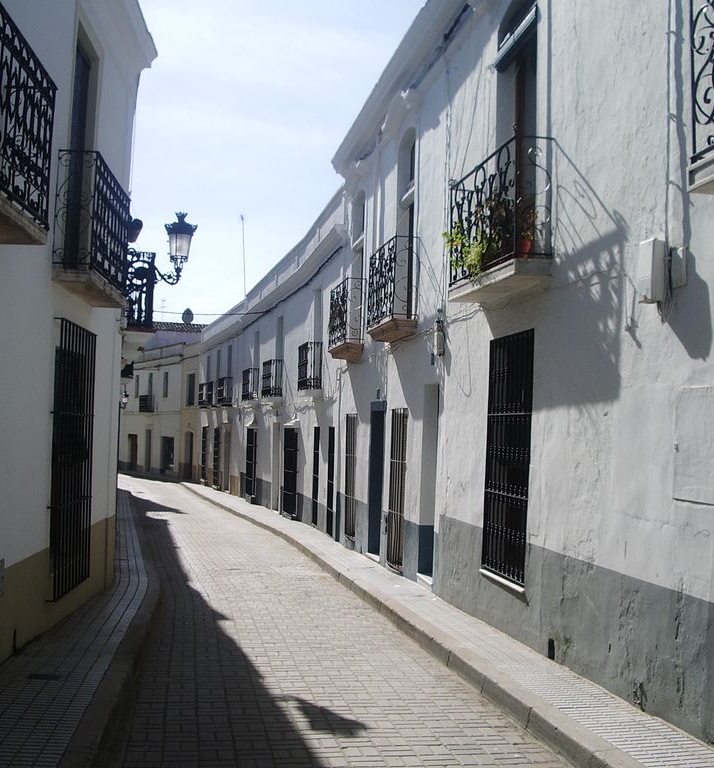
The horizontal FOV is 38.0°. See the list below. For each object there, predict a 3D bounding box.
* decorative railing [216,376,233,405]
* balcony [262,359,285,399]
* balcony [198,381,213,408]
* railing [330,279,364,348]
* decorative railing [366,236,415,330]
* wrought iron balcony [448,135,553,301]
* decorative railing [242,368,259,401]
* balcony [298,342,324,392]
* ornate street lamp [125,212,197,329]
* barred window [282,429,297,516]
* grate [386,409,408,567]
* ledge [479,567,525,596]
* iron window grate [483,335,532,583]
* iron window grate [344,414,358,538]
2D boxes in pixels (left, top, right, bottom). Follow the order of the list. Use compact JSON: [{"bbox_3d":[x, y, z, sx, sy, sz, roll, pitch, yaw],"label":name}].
[{"bbox_3d":[-4.856,0.309,38.113,0.310,1.010,1.750,2,-2,-16],"label":"decorative railing"},{"bbox_3d":[-2.242,-0.105,27.381,0.300,0.990,1.620,2,-2,-13],"label":"balcony"},{"bbox_3d":[-6.146,0.381,42.293,0.320,0.910,1.500,3,-3,-16],"label":"balcony"},{"bbox_3d":[-0.164,-1.128,16.850,0.300,0.970,1.660,2,-2,-10],"label":"railing"},{"bbox_3d":[0.465,-1.285,13.529,0.310,1.000,1.710,2,-3,-10],"label":"decorative railing"},{"bbox_3d":[1.238,-1.446,9.241,0.330,1.000,1.920,2,-3,-10],"label":"wrought iron balcony"},{"bbox_3d":[-3.238,0.012,31.472,0.300,0.930,1.400,2,-3,-13],"label":"decorative railing"},{"bbox_3d":[-1.007,-0.339,21.901,0.300,0.990,1.420,2,-2,-10],"label":"balcony"},{"bbox_3d":[-2.700,-1.568,14.300,0.930,1.520,0.460,2,-3,-6],"label":"ornate street lamp"},{"bbox_3d":[-1.483,1.956,23.016,0.110,1.914,1.140,2,-3,-14],"label":"barred window"},{"bbox_3d":[0.512,1.352,13.445,0.070,2.050,0.970,2,-3,-10],"label":"grate"},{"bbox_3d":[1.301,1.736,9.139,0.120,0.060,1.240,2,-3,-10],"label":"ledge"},{"bbox_3d":[1.330,0.634,9.184,0.080,2.130,1.200,2,-2,-9],"label":"iron window grate"},{"bbox_3d":[-0.108,1.494,16.857,0.070,2.020,0.980,2,-3,-10],"label":"iron window grate"}]

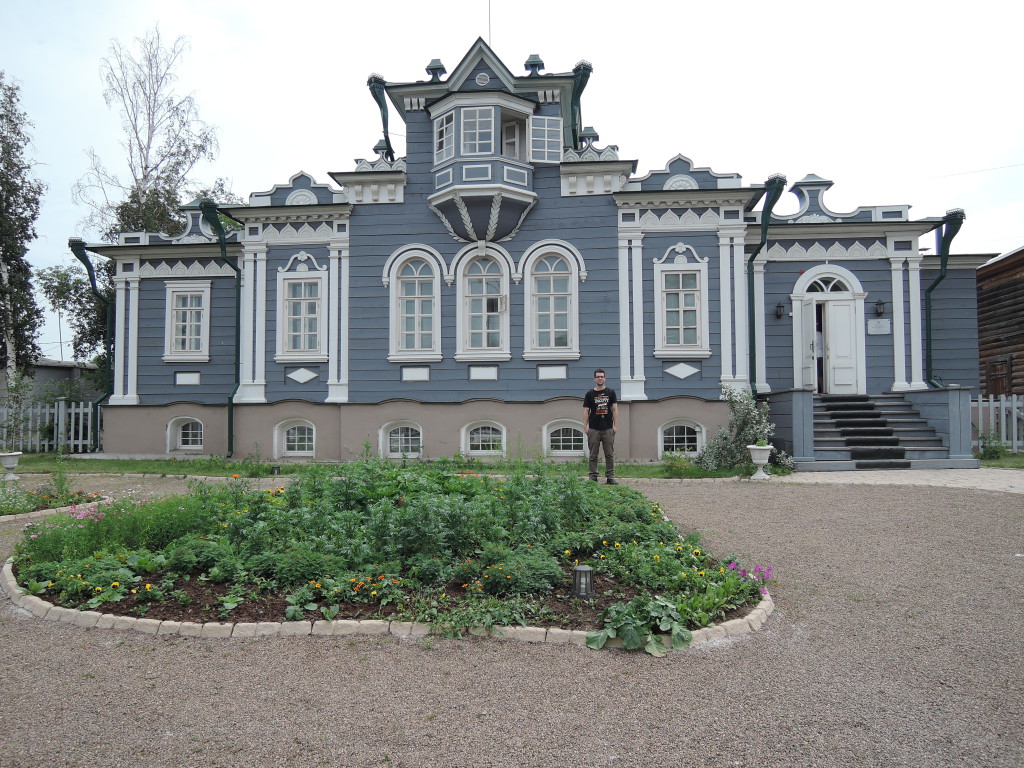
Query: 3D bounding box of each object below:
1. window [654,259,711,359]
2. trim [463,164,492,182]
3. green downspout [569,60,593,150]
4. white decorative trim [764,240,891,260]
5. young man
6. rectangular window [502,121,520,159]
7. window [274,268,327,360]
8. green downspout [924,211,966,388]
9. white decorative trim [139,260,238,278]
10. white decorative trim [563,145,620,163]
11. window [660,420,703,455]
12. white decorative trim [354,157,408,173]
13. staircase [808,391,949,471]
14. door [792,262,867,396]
[{"bbox_3d":[3.450,-1.474,14.426,1.112,1.930,0.160,0,-3,5],"label":"window"},{"bbox_3d":[-0.755,-4.618,15.581,0.652,0.387,0.060,-1,-3,5],"label":"trim"},{"bbox_3d":[1.514,-6.056,15.606,0.495,1.894,0.500,0,-2,5],"label":"green downspout"},{"bbox_3d":[6.957,-2.943,15.755,2.647,0.435,0.120,0,-2,5],"label":"white decorative trim"},{"bbox_3d":[1.339,0.654,10.743,0.530,1.740,0.320,0,-3,6],"label":"young man"},{"bbox_3d":[-0.018,-5.368,15.661,0.400,0.860,0.100,-1,-3,22],"label":"rectangular window"},{"bbox_3d":[-4.730,-1.510,16.082,1.207,2.070,0.200,0,-2,5],"label":"window"},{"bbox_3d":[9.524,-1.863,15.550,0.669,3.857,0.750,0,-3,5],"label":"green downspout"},{"bbox_3d":[-7.933,-2.802,17.415,2.468,0.431,0.120,0,-2,5],"label":"white decorative trim"},{"bbox_3d":[1.797,-5.220,16.120,1.297,0.415,0.150,-1,-3,5],"label":"white decorative trim"},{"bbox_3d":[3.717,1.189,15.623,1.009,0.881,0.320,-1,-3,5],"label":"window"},{"bbox_3d":[-2.987,-5.040,16.372,1.254,0.373,0.120,0,-2,5],"label":"white decorative trim"},{"bbox_3d":[6.785,0.881,13.844,2.418,1.391,2.650,0,-3,5],"label":"staircase"},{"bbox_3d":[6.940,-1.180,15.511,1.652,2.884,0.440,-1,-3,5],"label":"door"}]

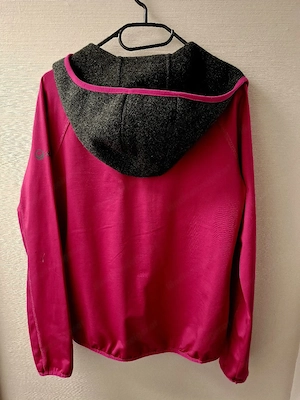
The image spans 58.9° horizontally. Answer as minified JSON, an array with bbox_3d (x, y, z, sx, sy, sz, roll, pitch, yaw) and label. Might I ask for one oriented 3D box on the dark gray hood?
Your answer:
[{"bbox_3d":[-0.003,-0.188,0.548,0.385,0.265,0.125,0,8,0],"label":"dark gray hood"}]

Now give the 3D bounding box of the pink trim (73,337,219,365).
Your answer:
[{"bbox_3d":[-0.008,0.341,0.602,0.345,0.050,0.055,0,8,0],"label":"pink trim"}]

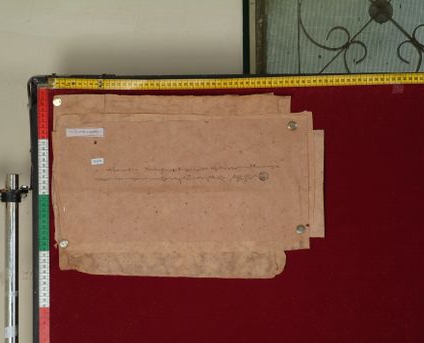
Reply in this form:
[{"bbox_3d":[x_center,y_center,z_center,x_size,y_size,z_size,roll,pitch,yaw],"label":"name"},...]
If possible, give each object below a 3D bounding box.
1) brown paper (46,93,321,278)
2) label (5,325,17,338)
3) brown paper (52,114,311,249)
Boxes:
[{"bbox_3d":[-0.043,0.026,2.240,0.489,0.328,0.010,-1,-2,2],"label":"brown paper"},{"bbox_3d":[-0.365,0.290,2.270,0.022,0.025,0.008,0,-1,0],"label":"label"},{"bbox_3d":[-0.053,0.017,2.238,0.463,0.242,0.008,-1,-2,2],"label":"brown paper"}]

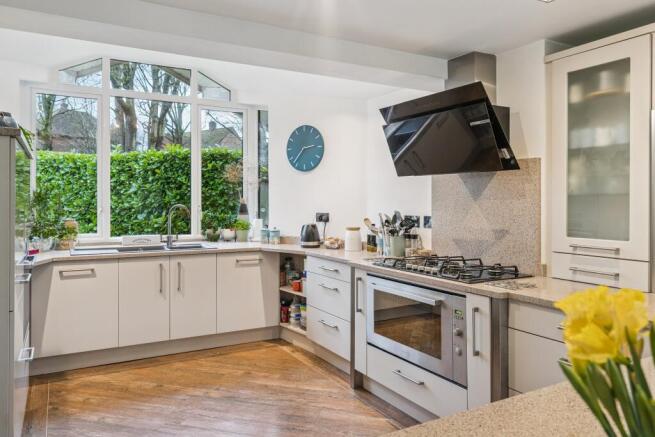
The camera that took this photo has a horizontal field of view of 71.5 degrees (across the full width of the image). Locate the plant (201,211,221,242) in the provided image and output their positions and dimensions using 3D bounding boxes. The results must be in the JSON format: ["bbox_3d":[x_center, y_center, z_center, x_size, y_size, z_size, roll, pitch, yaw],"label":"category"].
[{"bbox_3d":[-1.272,0.100,4.959,0.215,0.340,0.215,-1,1,-28],"label":"plant"}]

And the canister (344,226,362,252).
[{"bbox_3d":[0.231,0.183,3.987,0.150,0.215,0.150,0,2,0],"label":"canister"}]

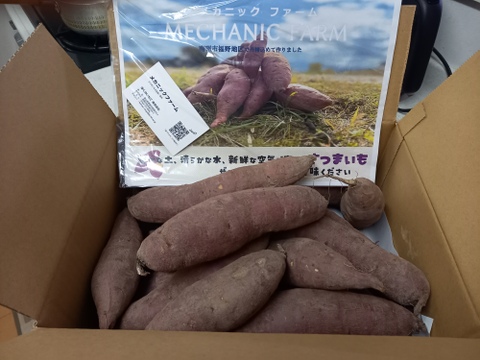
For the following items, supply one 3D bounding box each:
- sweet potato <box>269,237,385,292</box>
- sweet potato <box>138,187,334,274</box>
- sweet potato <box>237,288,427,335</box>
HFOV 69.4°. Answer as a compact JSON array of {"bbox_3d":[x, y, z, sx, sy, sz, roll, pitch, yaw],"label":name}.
[{"bbox_3d":[0.080,0.083,0.322,0.109,0.042,0.042,17,51,15],"label":"sweet potato"},{"bbox_3d":[-0.002,0.039,0.324,0.188,0.050,0.052,-16,52,-14],"label":"sweet potato"},{"bbox_3d":[0.074,0.126,0.318,0.185,0.048,0.050,0,50,3],"label":"sweet potato"}]

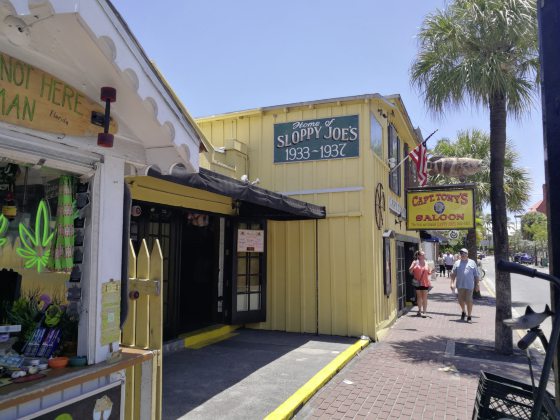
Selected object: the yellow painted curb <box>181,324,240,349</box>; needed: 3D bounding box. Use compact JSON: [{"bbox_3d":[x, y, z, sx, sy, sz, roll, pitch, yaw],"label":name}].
[{"bbox_3d":[-1.253,2.263,7.995,0.250,0.130,1.850,-2,-6,22],"label":"yellow painted curb"}]

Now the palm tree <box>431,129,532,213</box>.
[{"bbox_3d":[7.463,0.090,16.110,3.620,6.110,3.500,-2,-6,22],"label":"palm tree"}]

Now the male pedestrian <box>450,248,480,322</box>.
[{"bbox_3d":[4.379,1.766,10.375,0.680,1.698,0.500,-2,-6,22],"label":"male pedestrian"}]

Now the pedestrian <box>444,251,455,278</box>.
[{"bbox_3d":[10.388,3.326,26.849,0.600,1.666,0.420,-2,-6,22],"label":"pedestrian"}]

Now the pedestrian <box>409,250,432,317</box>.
[{"bbox_3d":[3.558,1.855,11.102,0.580,1.659,0.420,-2,-6,22],"label":"pedestrian"}]

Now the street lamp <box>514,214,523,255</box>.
[{"bbox_3d":[29.970,3.654,54.710,1.000,6.200,0.600,-2,-6,22],"label":"street lamp"}]

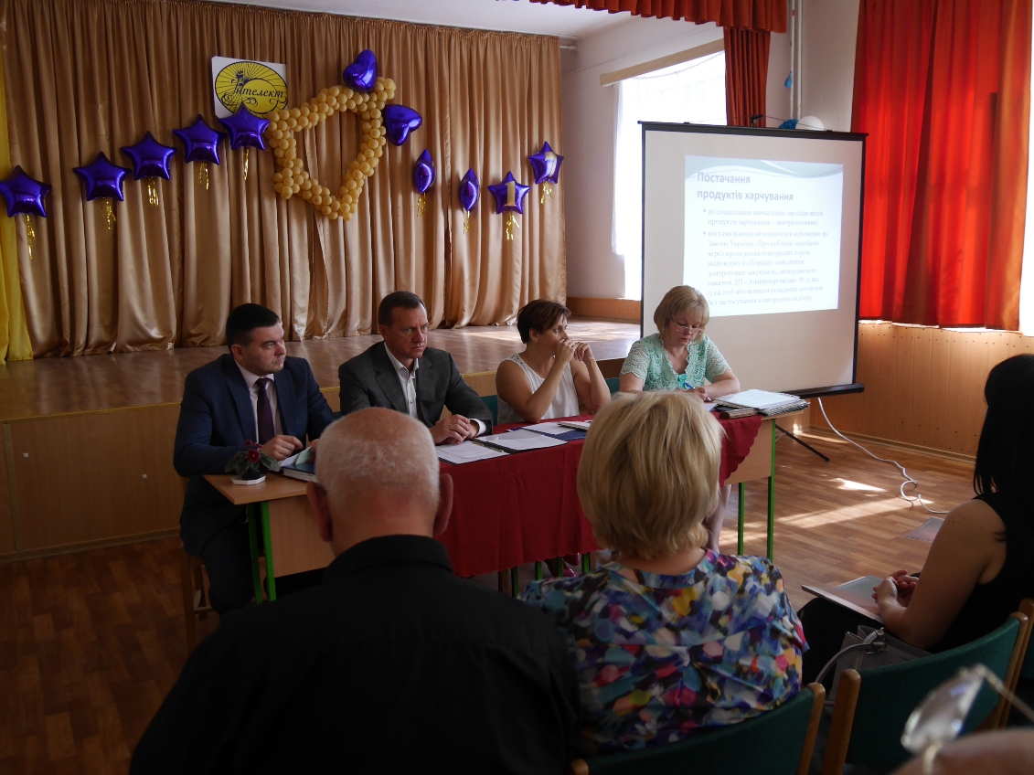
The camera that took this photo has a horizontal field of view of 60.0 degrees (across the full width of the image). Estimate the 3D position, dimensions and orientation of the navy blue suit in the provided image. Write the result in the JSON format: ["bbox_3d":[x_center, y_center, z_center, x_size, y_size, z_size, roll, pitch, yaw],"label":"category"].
[{"bbox_3d":[-0.923,0.412,3.194,0.570,1.040,0.650,-6,10,-27],"label":"navy blue suit"}]

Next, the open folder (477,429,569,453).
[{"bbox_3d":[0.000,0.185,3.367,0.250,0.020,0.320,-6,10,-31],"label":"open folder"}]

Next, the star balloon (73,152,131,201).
[{"bbox_3d":[-3.203,-1.624,6.922,0.430,0.390,0.150,-6,10,-29],"label":"star balloon"}]

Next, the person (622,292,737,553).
[{"bbox_3d":[0.806,0.162,4.267,0.560,1.290,0.680,-4,9,-19],"label":"person"}]

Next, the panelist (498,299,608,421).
[{"bbox_3d":[0.160,0.240,3.933,0.520,1.260,0.640,-6,10,-31],"label":"panelist"}]

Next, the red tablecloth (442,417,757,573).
[{"bbox_3d":[0.102,0.381,3.476,1.850,0.410,0.550,-6,10,-31],"label":"red tablecloth"}]

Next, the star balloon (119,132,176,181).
[{"bbox_3d":[-2.902,-1.824,7.066,0.430,0.390,0.150,-6,10,-29],"label":"star balloon"}]

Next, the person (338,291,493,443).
[{"bbox_3d":[-0.373,0.287,3.522,0.570,1.310,0.700,-6,10,-27],"label":"person"}]

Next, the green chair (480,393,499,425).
[{"bbox_3d":[0.080,0.447,4.043,0.480,0.820,0.540,-6,10,-31],"label":"green chair"}]

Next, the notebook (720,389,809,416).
[{"bbox_3d":[1.040,0.071,3.908,0.260,0.050,0.290,-6,10,-31],"label":"notebook"}]

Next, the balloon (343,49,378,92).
[{"bbox_3d":[-1.353,-2.737,7.755,0.180,0.370,0.400,7,45,43],"label":"balloon"}]

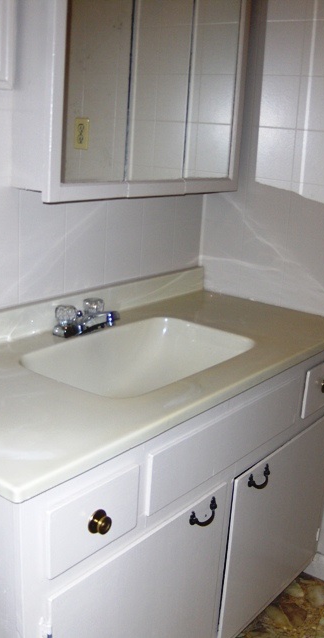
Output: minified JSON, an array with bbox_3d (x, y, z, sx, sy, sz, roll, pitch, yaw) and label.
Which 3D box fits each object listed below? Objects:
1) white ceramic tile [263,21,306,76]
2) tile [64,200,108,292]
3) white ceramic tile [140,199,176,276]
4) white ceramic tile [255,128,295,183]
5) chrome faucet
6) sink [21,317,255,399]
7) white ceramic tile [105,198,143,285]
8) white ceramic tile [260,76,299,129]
[{"bbox_3d":[0.344,-0.771,1.841,0.152,0.152,0.010,15,20,36],"label":"white ceramic tile"},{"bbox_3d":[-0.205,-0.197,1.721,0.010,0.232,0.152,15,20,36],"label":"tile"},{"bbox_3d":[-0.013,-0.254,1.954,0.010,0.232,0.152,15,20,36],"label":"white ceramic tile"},{"bbox_3d":[0.332,-0.483,1.922,0.150,0.150,0.010,15,20,36],"label":"white ceramic tile"},{"bbox_3d":[-0.174,0.002,1.633,0.145,0.080,0.160,15,20,36],"label":"chrome faucet"},{"bbox_3d":[-0.038,0.144,1.558,0.330,0.140,0.545,15,20,36],"label":"sink"},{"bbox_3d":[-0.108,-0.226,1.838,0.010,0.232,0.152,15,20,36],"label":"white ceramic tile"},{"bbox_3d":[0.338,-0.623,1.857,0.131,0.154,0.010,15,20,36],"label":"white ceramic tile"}]

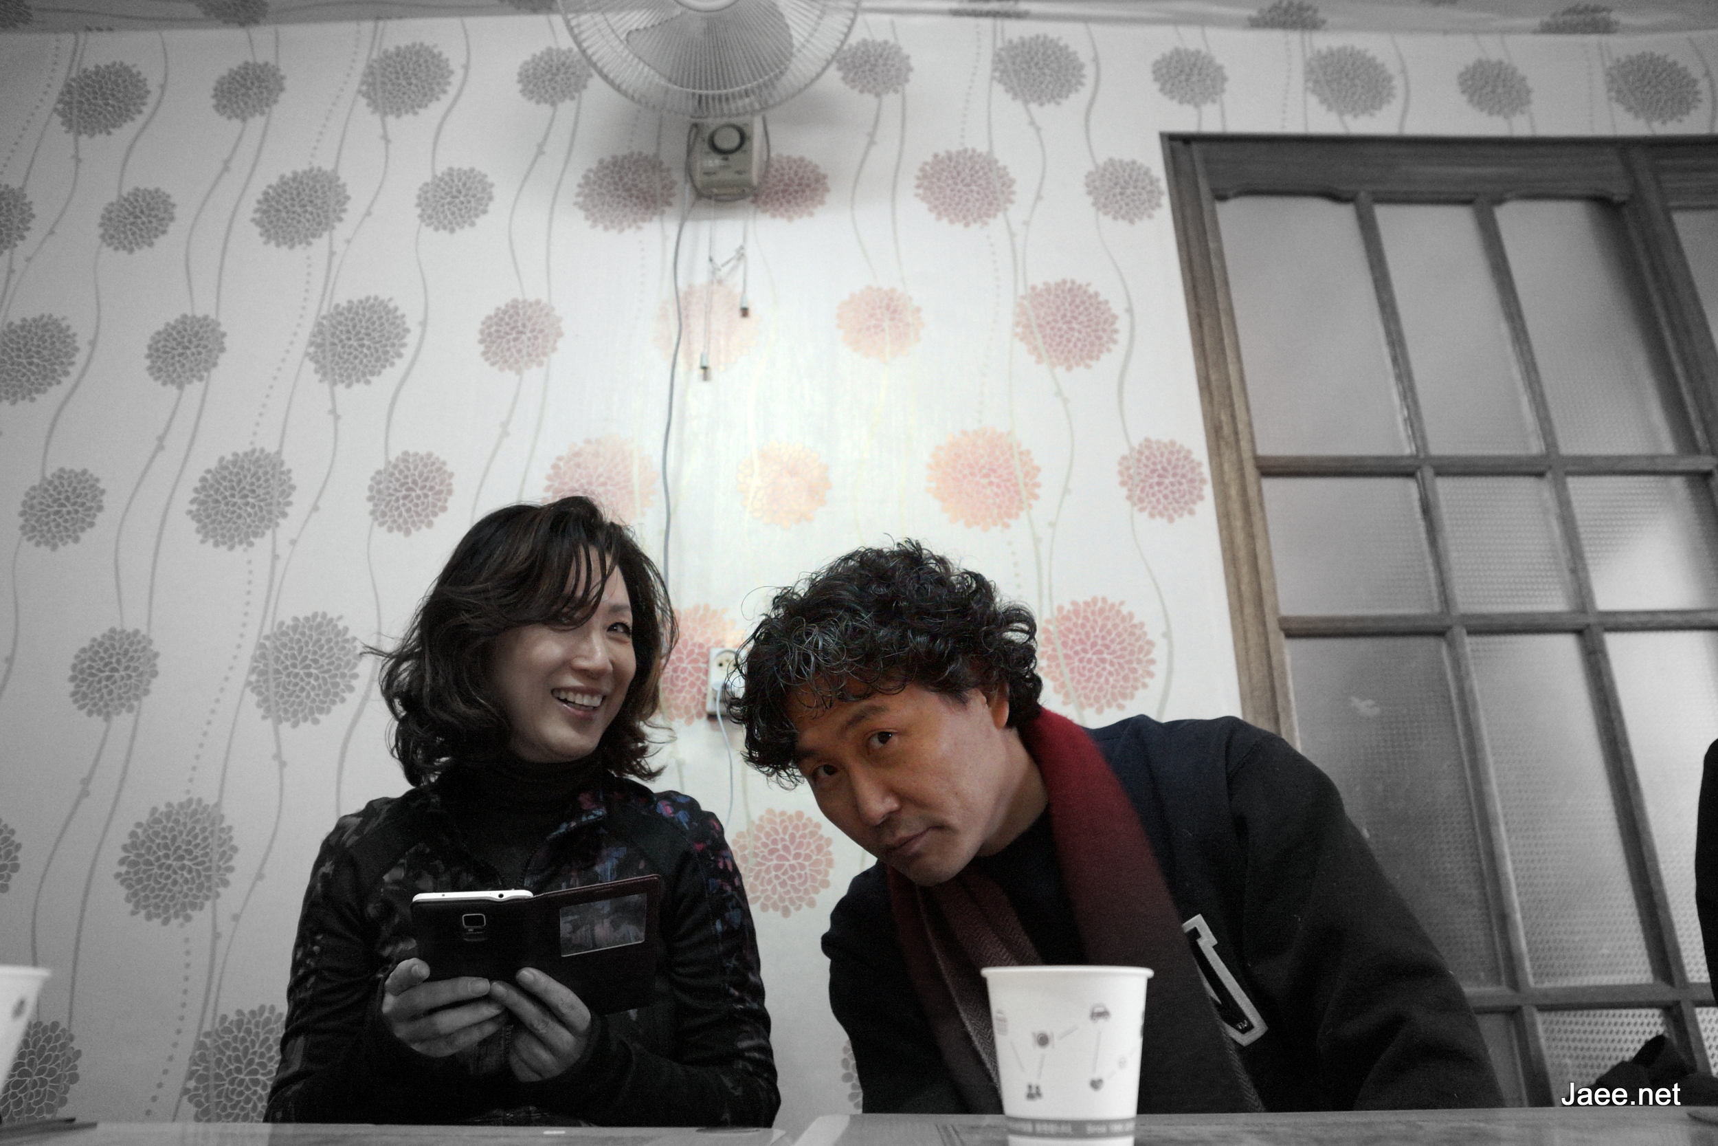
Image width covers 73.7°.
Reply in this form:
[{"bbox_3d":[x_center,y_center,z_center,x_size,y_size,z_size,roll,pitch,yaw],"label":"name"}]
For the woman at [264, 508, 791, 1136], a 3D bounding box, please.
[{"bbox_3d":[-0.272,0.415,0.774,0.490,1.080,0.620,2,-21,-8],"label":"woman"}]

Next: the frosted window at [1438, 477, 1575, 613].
[{"bbox_3d":[0.919,-0.043,1.630,0.165,0.214,0.030,-1,-21,0],"label":"frosted window"}]

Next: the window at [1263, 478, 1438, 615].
[{"bbox_3d":[0.697,-0.041,1.629,0.230,0.217,0.030,-1,-21,0],"label":"window"}]

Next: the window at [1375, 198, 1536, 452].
[{"bbox_3d":[0.914,-0.382,1.758,0.170,0.454,0.030,-1,-21,0],"label":"window"}]

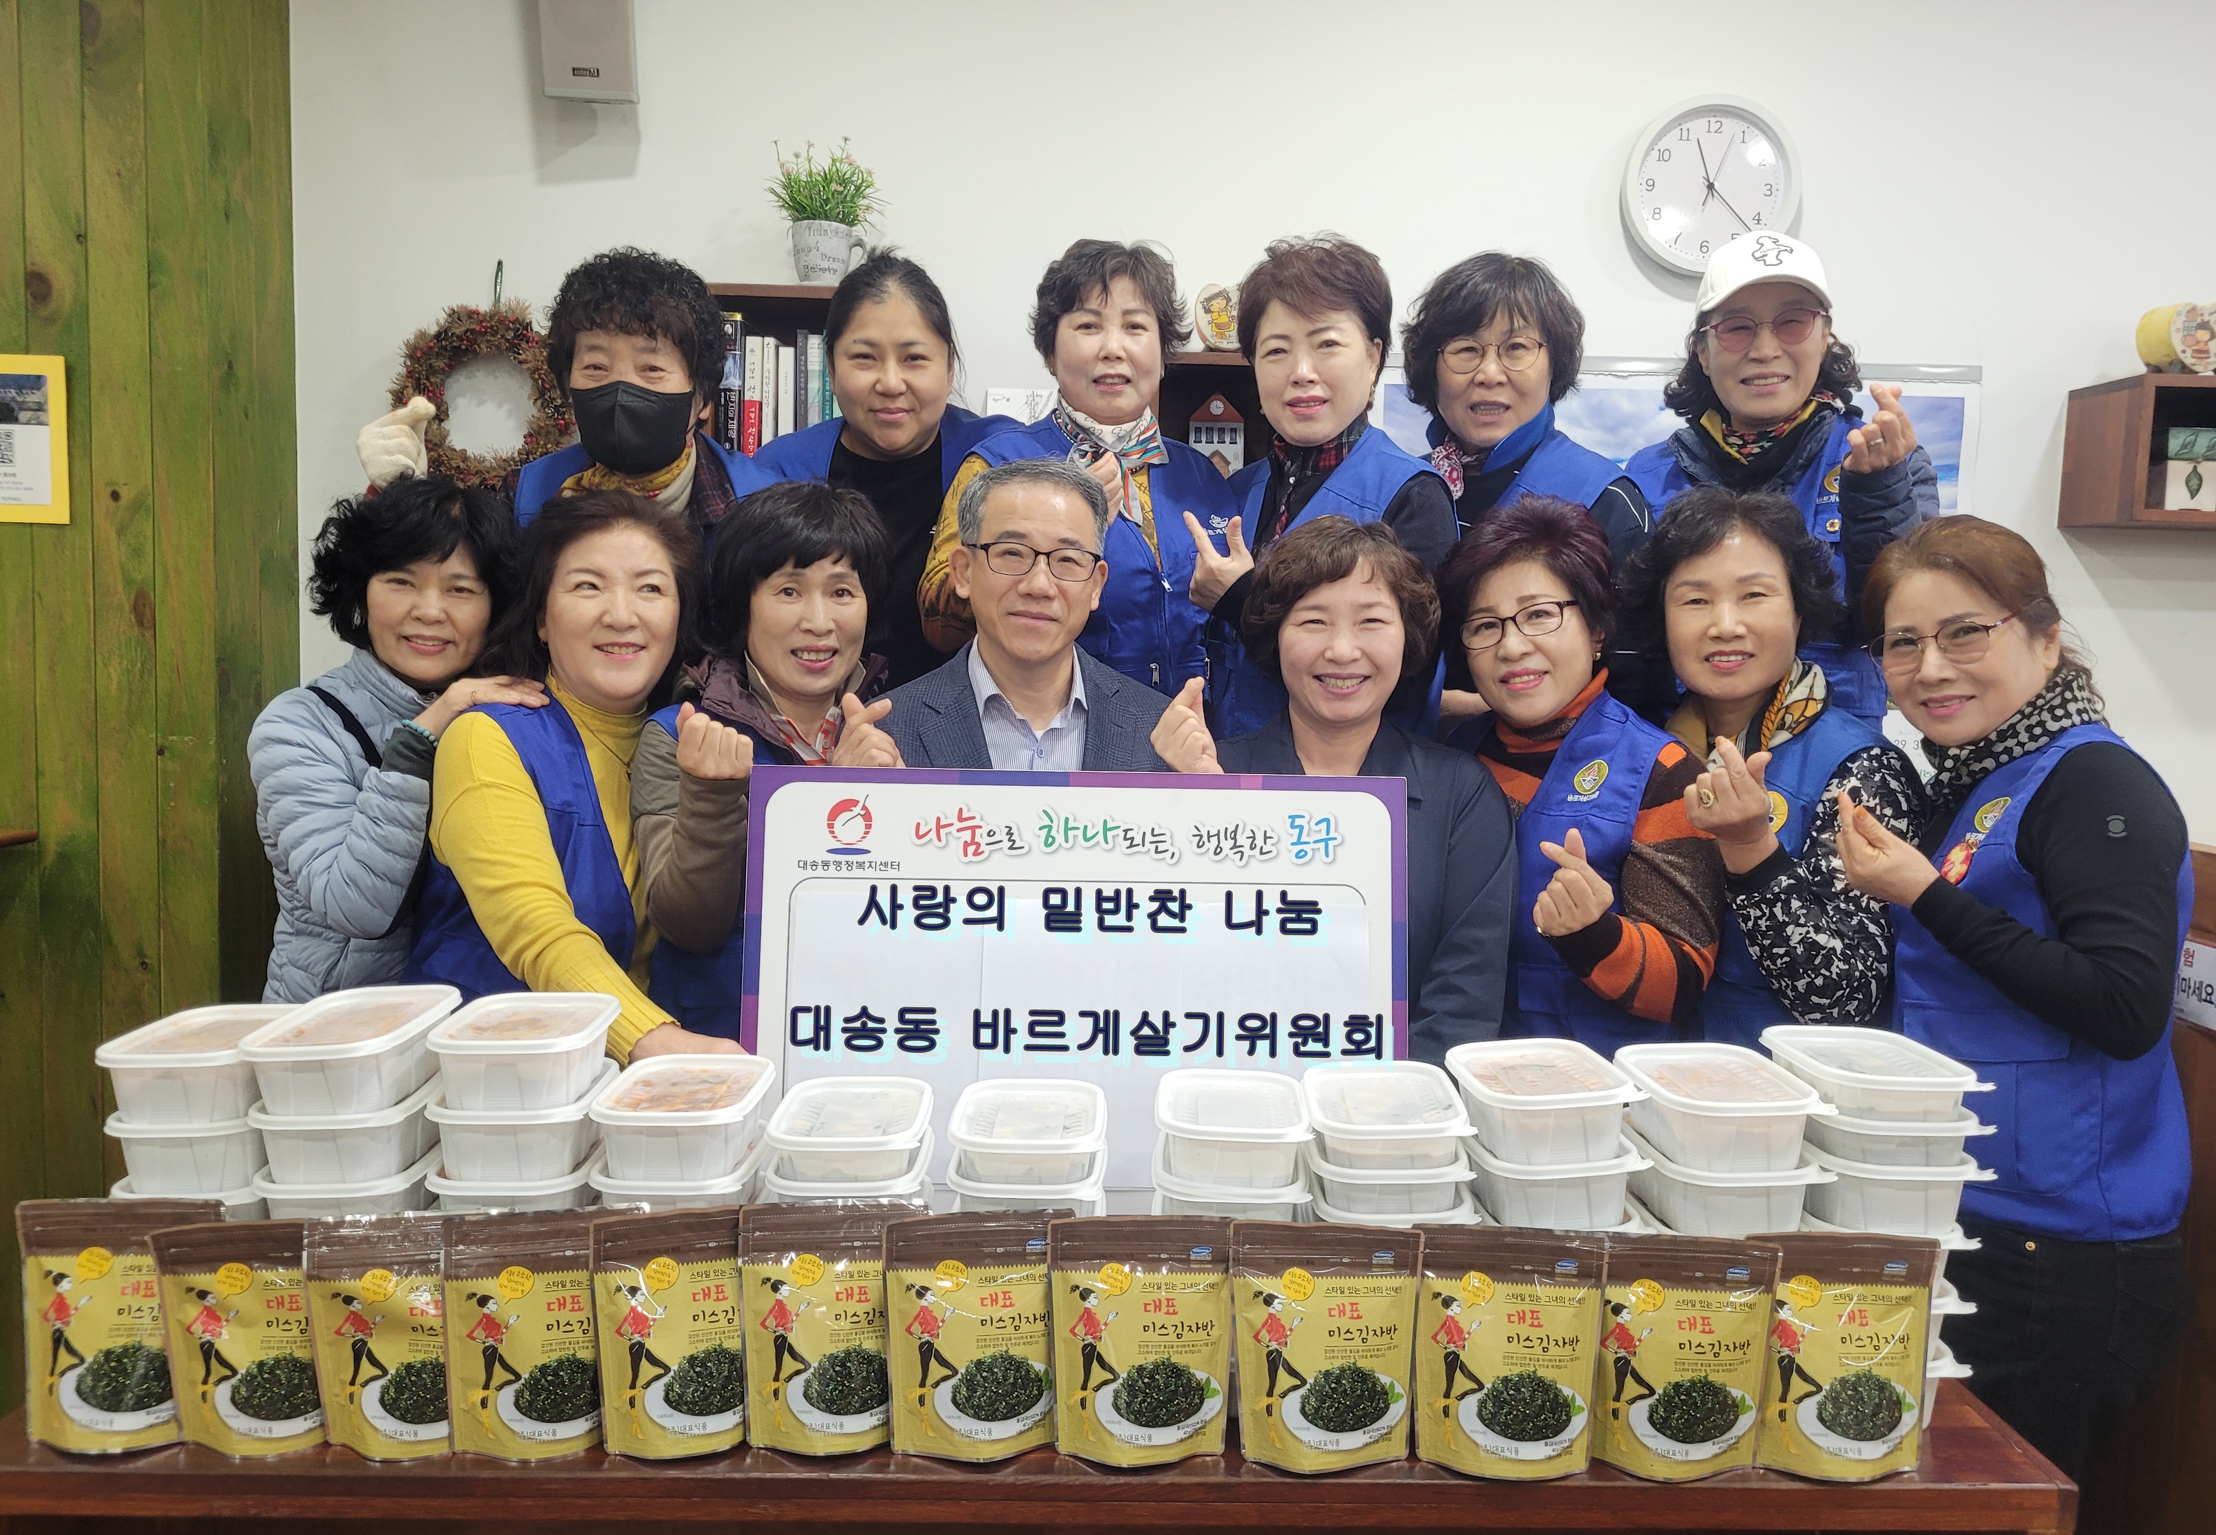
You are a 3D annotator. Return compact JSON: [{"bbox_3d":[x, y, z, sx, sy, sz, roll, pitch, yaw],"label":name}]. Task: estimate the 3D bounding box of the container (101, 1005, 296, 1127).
[{"bbox_3d":[-0.751,0.249,1.419,0.131,0.058,0.183,1,5,-2],"label":"container"}]

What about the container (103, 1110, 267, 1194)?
[{"bbox_3d":[-0.746,0.307,1.423,0.131,0.058,0.183,1,5,-2],"label":"container"}]

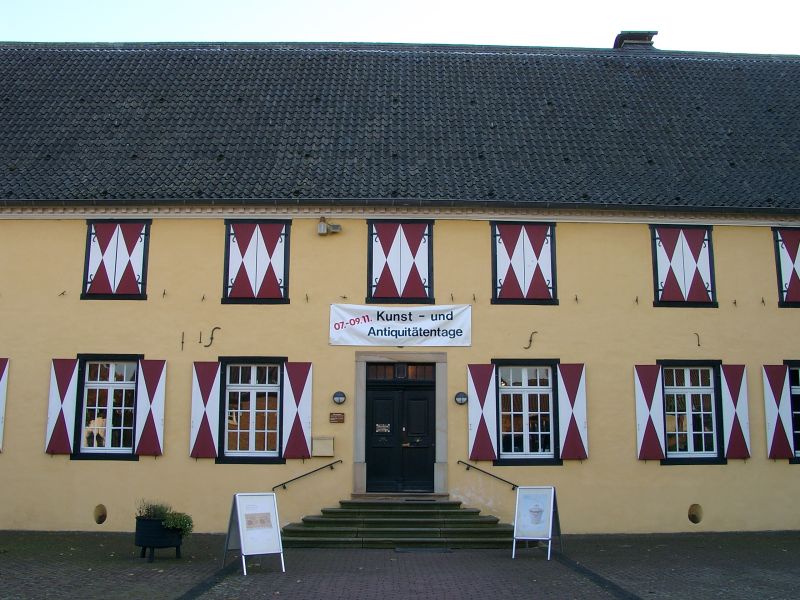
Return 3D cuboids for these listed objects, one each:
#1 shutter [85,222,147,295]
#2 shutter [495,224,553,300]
[{"bbox_3d":[-5.993,-0.875,16.620,1.140,1.508,0.060,0,-9,-1],"label":"shutter"},{"bbox_3d":[2.660,-0.817,16.772,1.172,1.602,0.060,0,-9,-1],"label":"shutter"}]

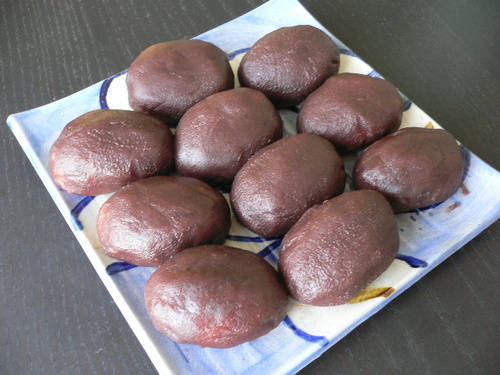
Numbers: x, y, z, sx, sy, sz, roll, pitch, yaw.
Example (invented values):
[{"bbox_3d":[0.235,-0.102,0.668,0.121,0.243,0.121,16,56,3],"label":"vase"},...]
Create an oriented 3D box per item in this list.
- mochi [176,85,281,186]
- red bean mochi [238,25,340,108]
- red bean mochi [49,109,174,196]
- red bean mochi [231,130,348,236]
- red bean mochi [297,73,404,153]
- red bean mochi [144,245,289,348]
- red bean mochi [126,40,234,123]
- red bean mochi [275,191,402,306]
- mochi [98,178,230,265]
[{"bbox_3d":[-0.012,-0.030,0.286,0.055,0.035,0.068,38,66,19],"label":"mochi"},{"bbox_3d":[0.025,-0.077,0.315,0.069,0.034,0.054,-32,65,-18],"label":"red bean mochi"},{"bbox_3d":[-0.076,-0.020,0.280,0.068,0.034,0.051,-14,61,-9],"label":"red bean mochi"},{"bbox_3d":[0.021,-0.003,0.271,0.069,0.035,0.051,-37,67,-20],"label":"red bean mochi"},{"bbox_3d":[0.060,-0.045,0.298,0.066,0.033,0.049,-18,62,-11],"label":"red bean mochi"},{"bbox_3d":[-0.016,0.051,0.239,0.069,0.034,0.050,0,60,-1],"label":"red bean mochi"},{"bbox_3d":[-0.042,-0.066,0.307,0.066,0.034,0.059,-17,62,-11],"label":"red bean mochi"},{"bbox_3d":[0.045,0.029,0.253,0.070,0.035,0.049,-37,67,-20],"label":"red bean mochi"},{"bbox_3d":[-0.043,0.017,0.259,0.069,0.033,0.051,-2,60,-3],"label":"mochi"}]

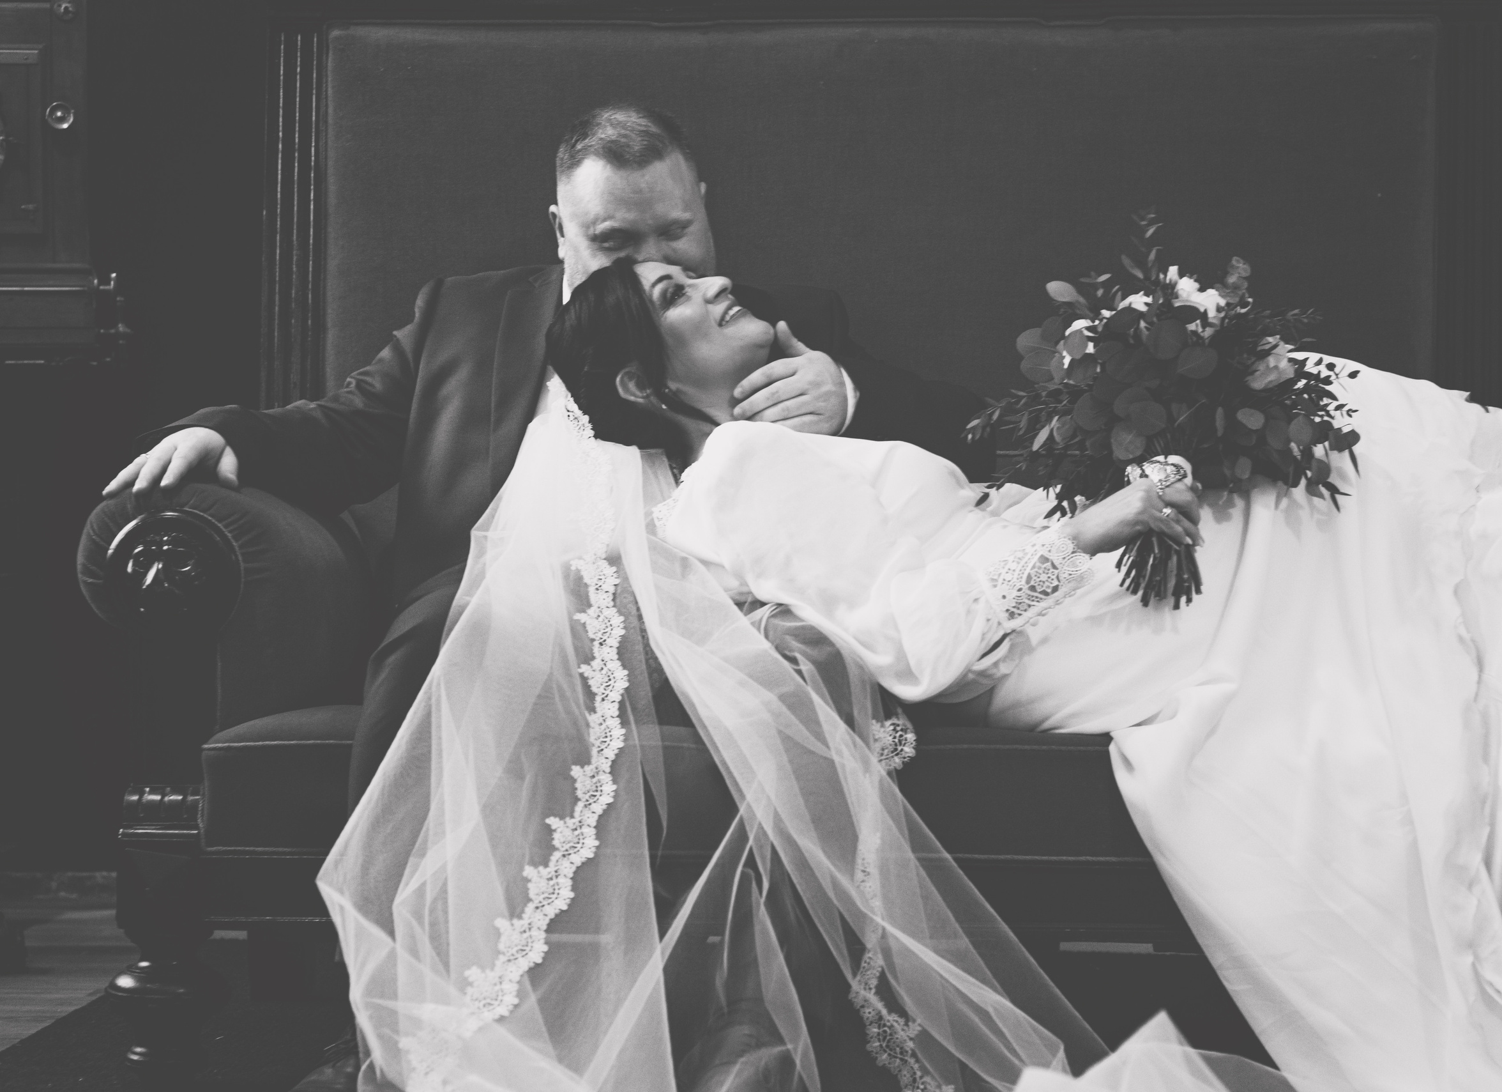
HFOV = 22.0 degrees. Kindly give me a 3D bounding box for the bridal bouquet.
[{"bbox_3d":[0.460,-0.152,4.280,0.430,0.440,0.370,0,1,3],"label":"bridal bouquet"}]

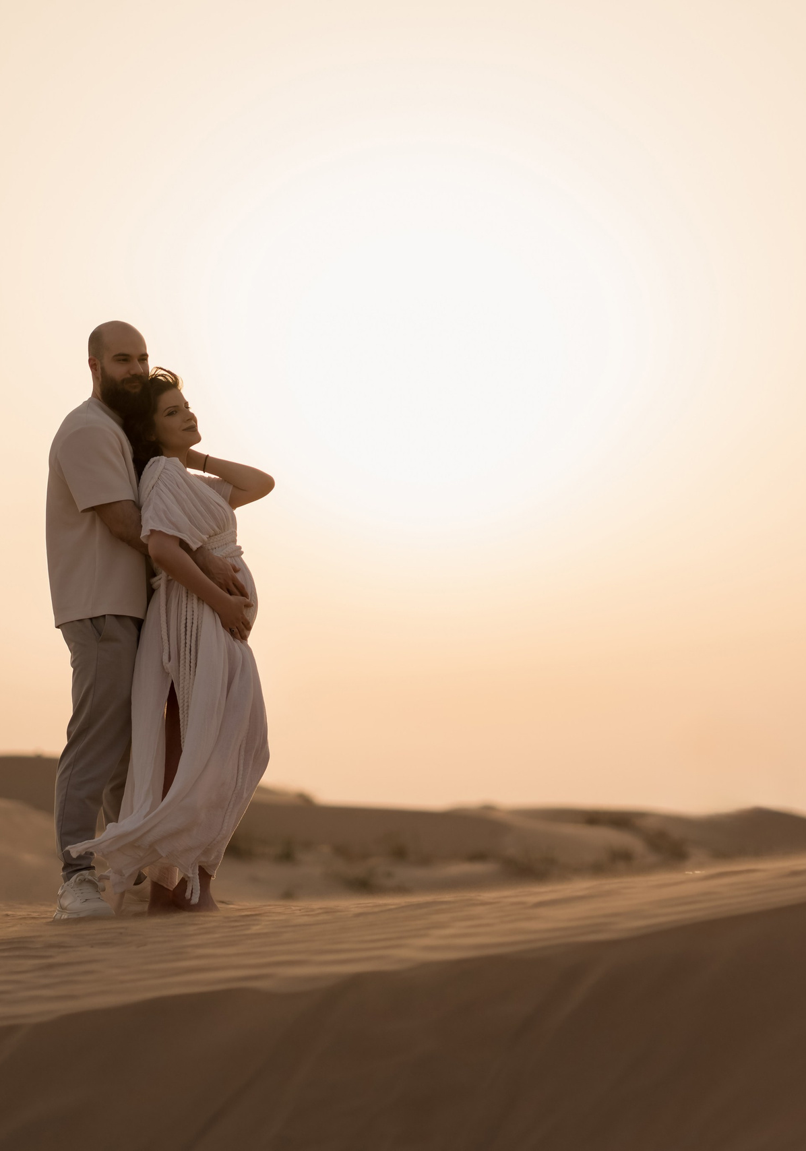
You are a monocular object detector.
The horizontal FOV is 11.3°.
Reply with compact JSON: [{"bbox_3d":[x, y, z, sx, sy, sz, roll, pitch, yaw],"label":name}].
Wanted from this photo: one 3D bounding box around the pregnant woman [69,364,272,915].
[{"bbox_3d":[-0.700,0.199,12.270,0.540,1.620,0.500,-2,-4,24],"label":"pregnant woman"}]

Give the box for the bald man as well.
[{"bbox_3d":[-0.783,0.137,12.330,0.500,1.800,0.530,-2,-4,24],"label":"bald man"}]

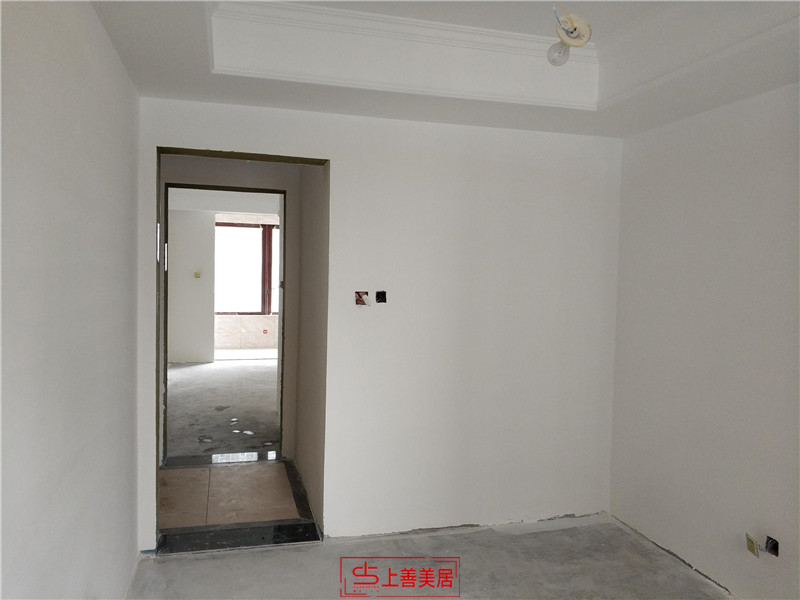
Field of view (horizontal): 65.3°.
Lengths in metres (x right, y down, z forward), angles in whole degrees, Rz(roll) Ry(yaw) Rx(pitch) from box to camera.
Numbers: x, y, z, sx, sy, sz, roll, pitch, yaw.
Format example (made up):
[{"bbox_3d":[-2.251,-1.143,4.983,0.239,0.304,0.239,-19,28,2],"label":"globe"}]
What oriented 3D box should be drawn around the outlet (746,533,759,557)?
[{"bbox_3d":[1.661,1.153,2.931,0.018,0.086,0.086,-3,3,-9],"label":"outlet"}]

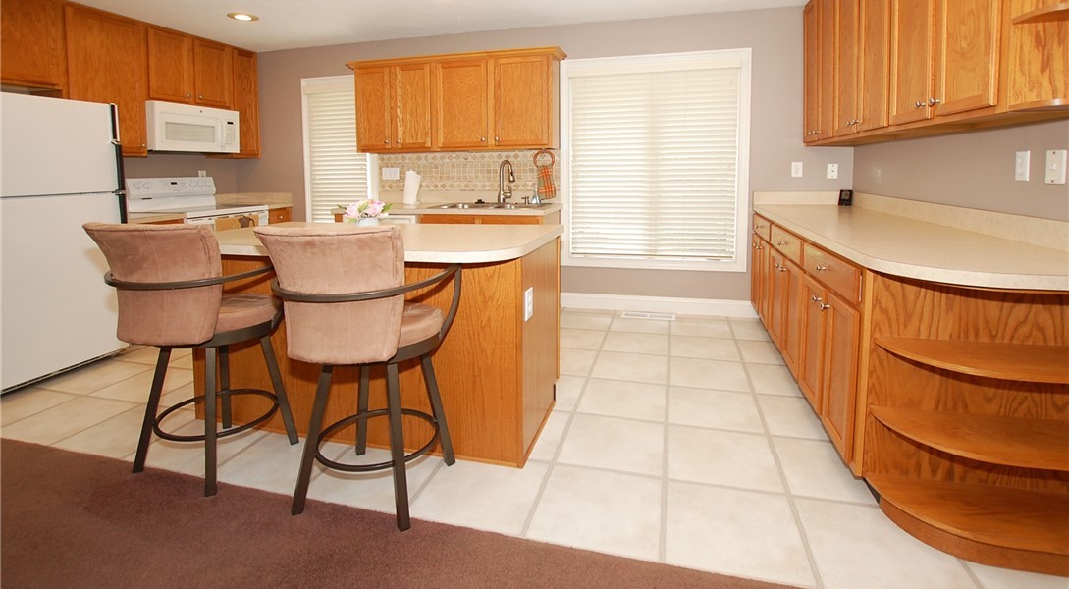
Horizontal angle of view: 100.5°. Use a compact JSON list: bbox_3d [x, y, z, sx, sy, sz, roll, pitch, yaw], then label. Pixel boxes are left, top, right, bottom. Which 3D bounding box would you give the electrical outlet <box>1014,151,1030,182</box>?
[{"bbox_3d":[1.950,-0.513,1.782,0.012,0.120,0.078,3,10,15],"label":"electrical outlet"}]

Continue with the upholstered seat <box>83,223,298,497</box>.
[{"bbox_3d":[-1.418,0.207,1.893,0.565,1.070,0.580,1,10,7],"label":"upholstered seat"}]

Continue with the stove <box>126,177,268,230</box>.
[{"bbox_3d":[-3.268,-0.512,4.429,0.686,1.238,0.832,3,10,15],"label":"stove"}]

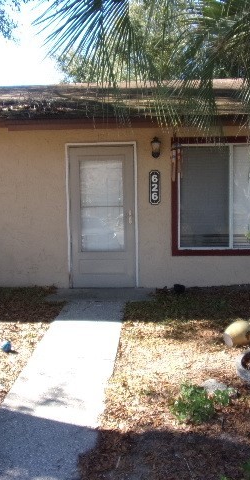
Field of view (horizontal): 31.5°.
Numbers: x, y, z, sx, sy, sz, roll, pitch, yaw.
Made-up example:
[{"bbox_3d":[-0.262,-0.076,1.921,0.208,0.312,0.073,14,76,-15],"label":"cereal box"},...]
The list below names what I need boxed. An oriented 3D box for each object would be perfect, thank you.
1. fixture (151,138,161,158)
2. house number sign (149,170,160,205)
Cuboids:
[{"bbox_3d":[0.447,-1.310,6.301,0.142,0.302,0.190,-1,4,3],"label":"fixture"},{"bbox_3d":[0.436,-0.756,6.423,0.155,0.497,0.030,-1,4,3],"label":"house number sign"}]

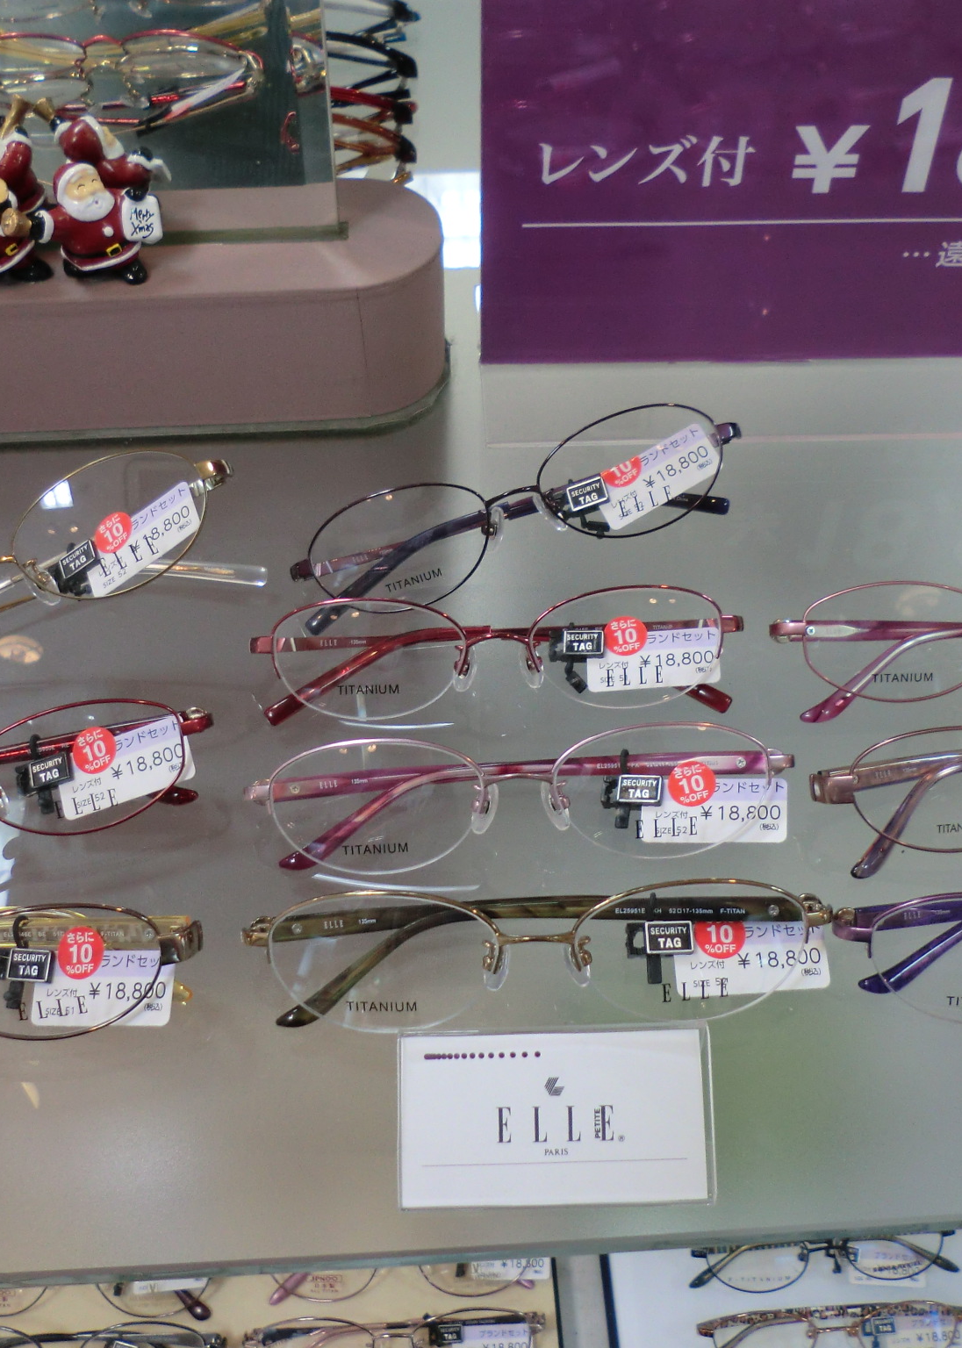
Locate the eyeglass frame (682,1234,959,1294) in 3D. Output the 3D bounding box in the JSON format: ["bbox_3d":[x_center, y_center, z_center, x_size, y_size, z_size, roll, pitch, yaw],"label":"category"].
[{"bbox_3d":[0.169,0.285,0.700,0.132,0.039,0.033,-2,6,-3],"label":"eyeglass frame"}]

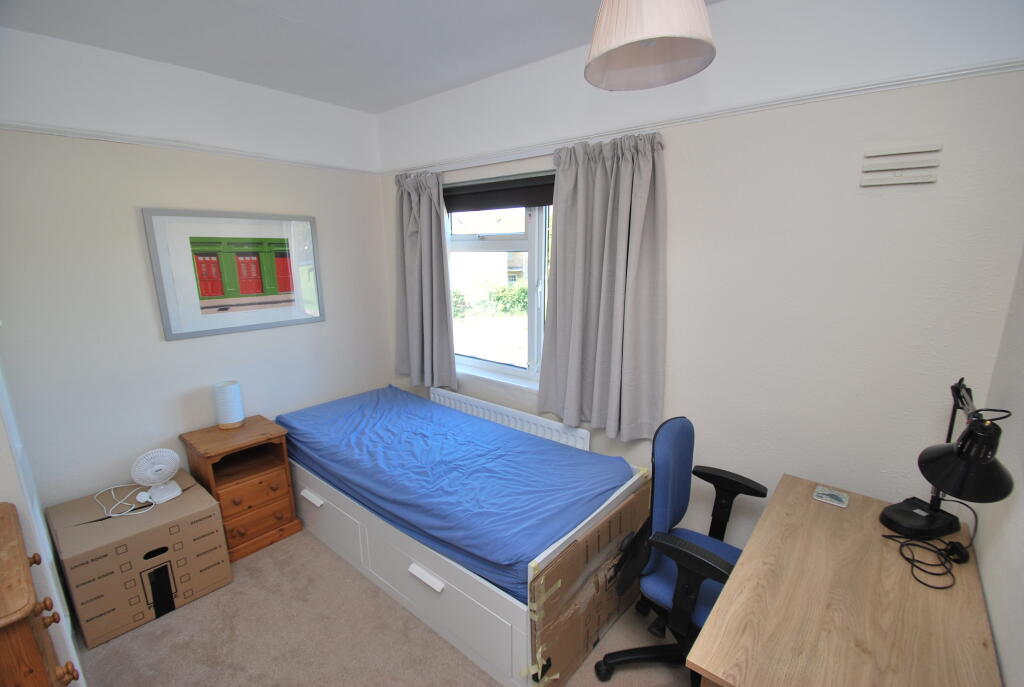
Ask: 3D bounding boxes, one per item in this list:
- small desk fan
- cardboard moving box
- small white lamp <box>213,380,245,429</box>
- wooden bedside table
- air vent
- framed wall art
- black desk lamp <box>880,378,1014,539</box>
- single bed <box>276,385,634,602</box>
[{"bbox_3d":[-1.718,0.610,2.047,0.165,0.260,0.180,10,16,38],"label":"small desk fan"},{"bbox_3d":[-1.764,0.971,2.025,0.515,0.431,0.526,10,16,38],"label":"cardboard moving box"},{"bbox_3d":[-1.605,0.348,2.419,0.132,0.240,0.132,10,16,38],"label":"small white lamp"},{"bbox_3d":[-1.517,0.793,2.392,0.385,0.614,0.405,10,16,38],"label":"wooden bedside table"},{"bbox_3d":[1.218,-0.554,1.327,0.188,0.116,0.020,10,16,38],"label":"air vent"},{"bbox_3d":[-1.526,-0.408,2.451,0.025,0.658,0.858,10,16,38],"label":"framed wall art"},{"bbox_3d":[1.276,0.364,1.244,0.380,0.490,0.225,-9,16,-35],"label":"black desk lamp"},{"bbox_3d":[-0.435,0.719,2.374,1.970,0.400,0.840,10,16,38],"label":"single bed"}]

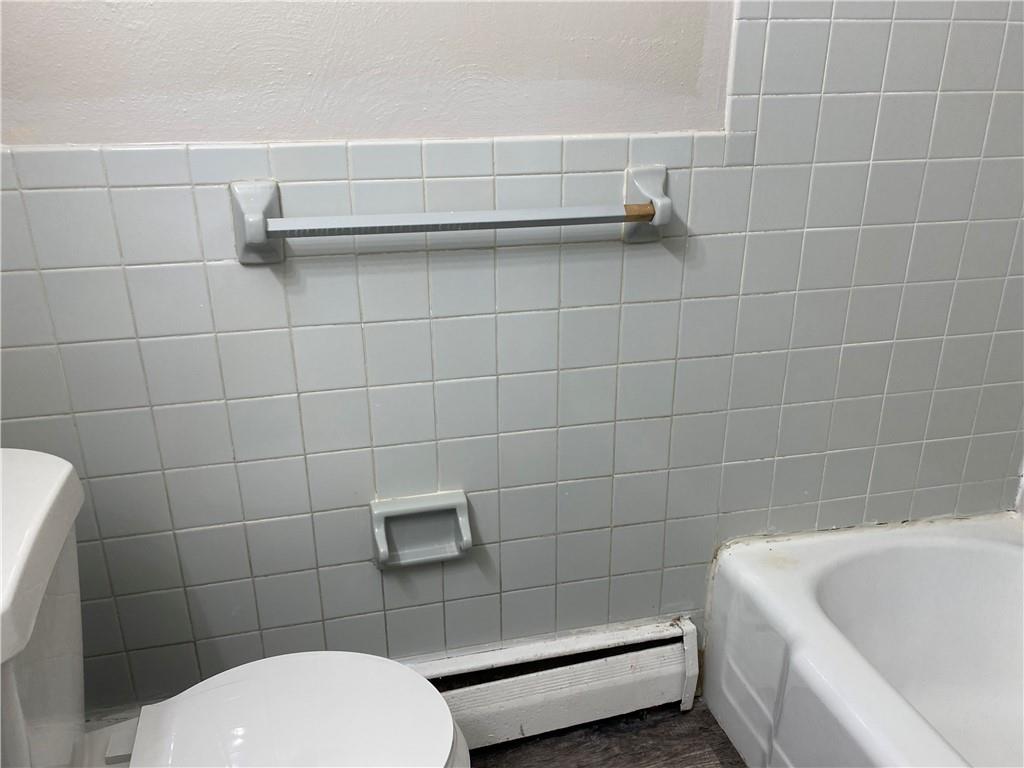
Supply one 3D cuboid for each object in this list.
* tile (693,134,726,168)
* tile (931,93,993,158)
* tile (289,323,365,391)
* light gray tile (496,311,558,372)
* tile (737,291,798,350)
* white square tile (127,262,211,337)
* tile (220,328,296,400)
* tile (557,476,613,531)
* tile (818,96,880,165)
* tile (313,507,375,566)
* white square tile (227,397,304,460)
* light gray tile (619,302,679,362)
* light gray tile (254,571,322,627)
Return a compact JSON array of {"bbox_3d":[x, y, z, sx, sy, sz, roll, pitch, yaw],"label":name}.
[{"bbox_3d":[0.318,-0.377,1.247,0.053,0.054,0.010,-5,21,-12],"label":"tile"},{"bbox_3d":[0.774,-0.447,1.331,0.108,0.108,0.009,-5,22,-12],"label":"tile"},{"bbox_3d":[-0.291,-0.041,1.225,0.108,0.108,0.008,-5,22,-12],"label":"tile"},{"bbox_3d":[0.026,-0.072,1.294,0.108,0.108,0.010,-5,22,-12],"label":"light gray tile"},{"bbox_3d":[0.456,-0.109,1.383,0.108,0.108,0.010,-5,22,-12],"label":"tile"},{"bbox_3d":[-0.502,-0.124,1.137,0.108,0.108,0.009,-5,21,-13],"label":"white square tile"},{"bbox_3d":[-0.397,-0.032,1.206,0.108,0.108,0.010,-5,21,-12],"label":"tile"},{"bbox_3d":[0.137,0.226,1.430,0.108,0.108,0.010,-5,22,-12],"label":"tile"},{"bbox_3d":[0.560,-0.427,1.287,0.108,0.108,0.010,-5,22,-12],"label":"tile"},{"bbox_3d":[-0.288,0.265,1.344,0.101,0.108,0.008,-5,22,-12],"label":"tile"},{"bbox_3d":[-0.397,0.070,1.247,0.108,0.108,0.009,-5,22,-12],"label":"white square tile"},{"bbox_3d":[0.242,-0.090,1.338,0.108,0.108,0.008,-5,22,-12],"label":"light gray tile"},{"bbox_3d":[-0.396,0.379,1.362,0.108,0.108,0.010,-5,21,-12],"label":"light gray tile"}]

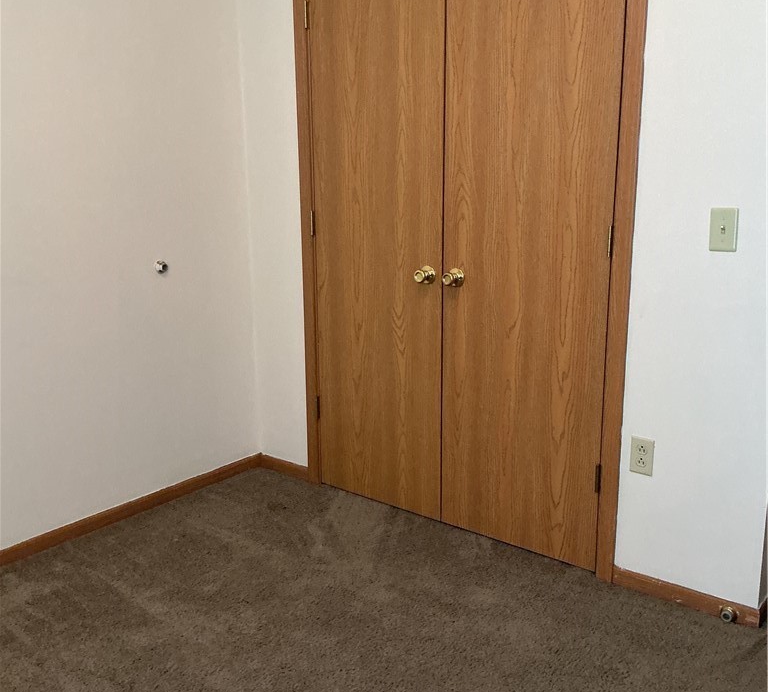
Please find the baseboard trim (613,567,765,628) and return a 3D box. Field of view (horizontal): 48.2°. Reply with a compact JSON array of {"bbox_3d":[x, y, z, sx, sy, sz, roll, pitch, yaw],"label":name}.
[{"bbox_3d":[0.902,0.759,2.596,0.446,0.064,0.014,10,17,38],"label":"baseboard trim"}]

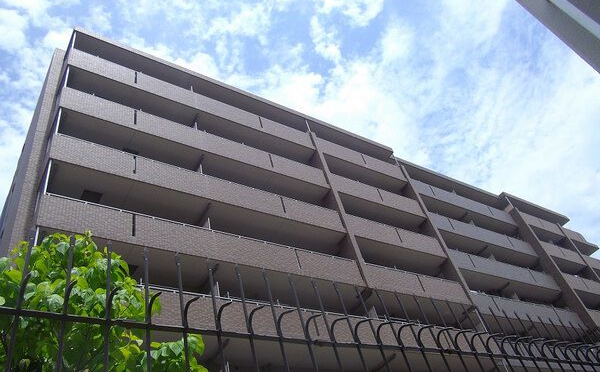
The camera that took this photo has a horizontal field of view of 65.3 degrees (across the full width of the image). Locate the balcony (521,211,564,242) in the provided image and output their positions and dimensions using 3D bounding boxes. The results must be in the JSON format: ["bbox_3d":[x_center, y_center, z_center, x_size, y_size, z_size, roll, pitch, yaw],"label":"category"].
[{"bbox_3d":[19.570,3.718,38.862,5.940,1.351,1.550,16,-52,-31],"label":"balcony"}]

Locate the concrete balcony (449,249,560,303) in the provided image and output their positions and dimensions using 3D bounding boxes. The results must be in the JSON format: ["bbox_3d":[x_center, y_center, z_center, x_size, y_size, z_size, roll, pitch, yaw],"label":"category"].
[{"bbox_3d":[12.815,5.920,30.232,11.494,1.351,1.450,16,-52,-31],"label":"concrete balcony"}]

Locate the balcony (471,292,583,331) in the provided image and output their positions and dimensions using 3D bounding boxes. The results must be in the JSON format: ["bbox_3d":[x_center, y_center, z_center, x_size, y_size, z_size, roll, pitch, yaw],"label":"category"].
[{"bbox_3d":[13.292,7.968,28.125,10.989,1.351,1.450,16,-52,-31],"label":"balcony"}]

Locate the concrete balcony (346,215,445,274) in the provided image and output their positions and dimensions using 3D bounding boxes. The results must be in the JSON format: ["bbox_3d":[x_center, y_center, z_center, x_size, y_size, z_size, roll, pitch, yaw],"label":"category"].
[{"bbox_3d":[4.811,3.256,24.915,6.831,1.351,1.650,16,-52,-31],"label":"concrete balcony"}]

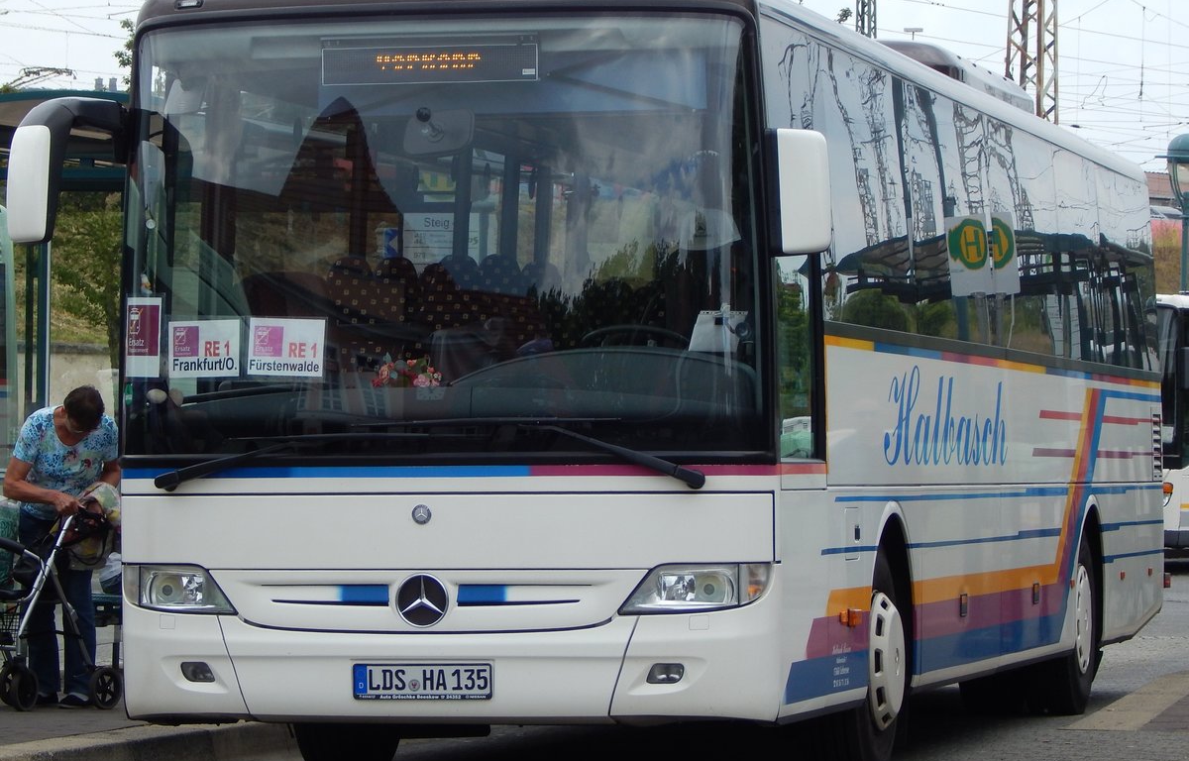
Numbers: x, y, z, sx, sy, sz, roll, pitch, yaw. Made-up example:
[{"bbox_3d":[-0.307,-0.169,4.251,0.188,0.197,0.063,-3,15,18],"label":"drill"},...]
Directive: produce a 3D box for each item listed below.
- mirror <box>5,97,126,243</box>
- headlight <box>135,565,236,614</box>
[{"bbox_3d":[-2.000,-0.795,18.291,0.380,0.540,0.250,-1,-1,24],"label":"mirror"},{"bbox_3d":[-1.528,0.787,18.186,0.440,0.195,0.190,-1,-1,19],"label":"headlight"}]

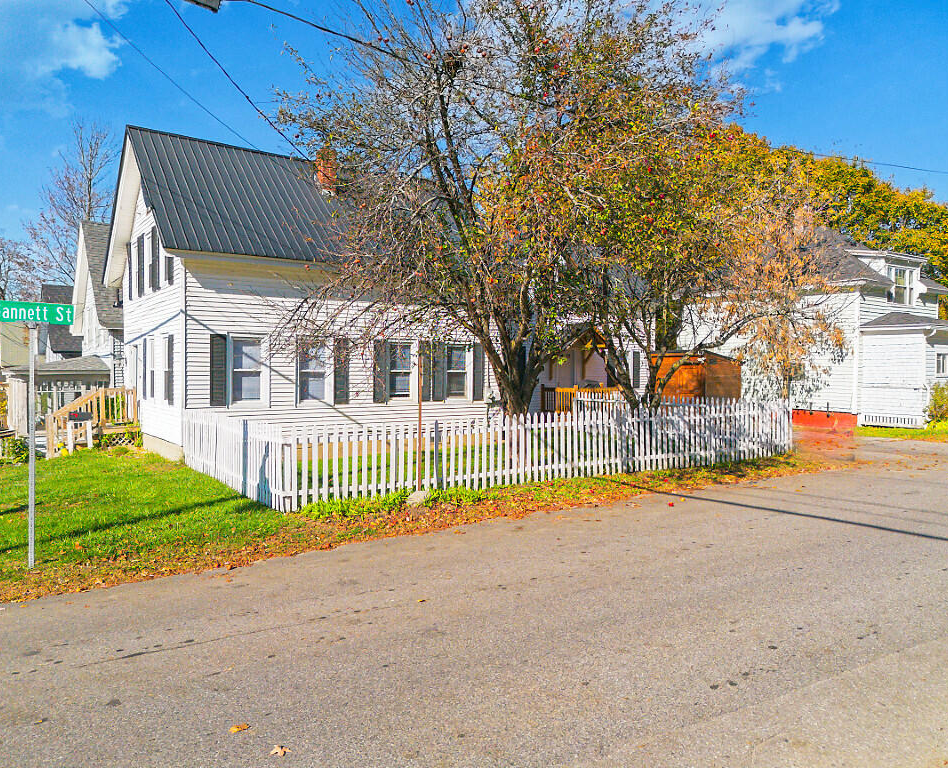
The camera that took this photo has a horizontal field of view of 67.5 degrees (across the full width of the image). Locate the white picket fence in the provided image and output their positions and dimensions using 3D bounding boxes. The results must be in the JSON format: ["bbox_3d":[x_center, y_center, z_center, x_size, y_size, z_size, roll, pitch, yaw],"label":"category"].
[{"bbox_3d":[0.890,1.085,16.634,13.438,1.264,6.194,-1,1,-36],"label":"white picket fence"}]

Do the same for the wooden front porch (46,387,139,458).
[{"bbox_3d":[-10.084,0.938,18.647,2.058,1.725,1.550,-1,1,-36],"label":"wooden front porch"}]

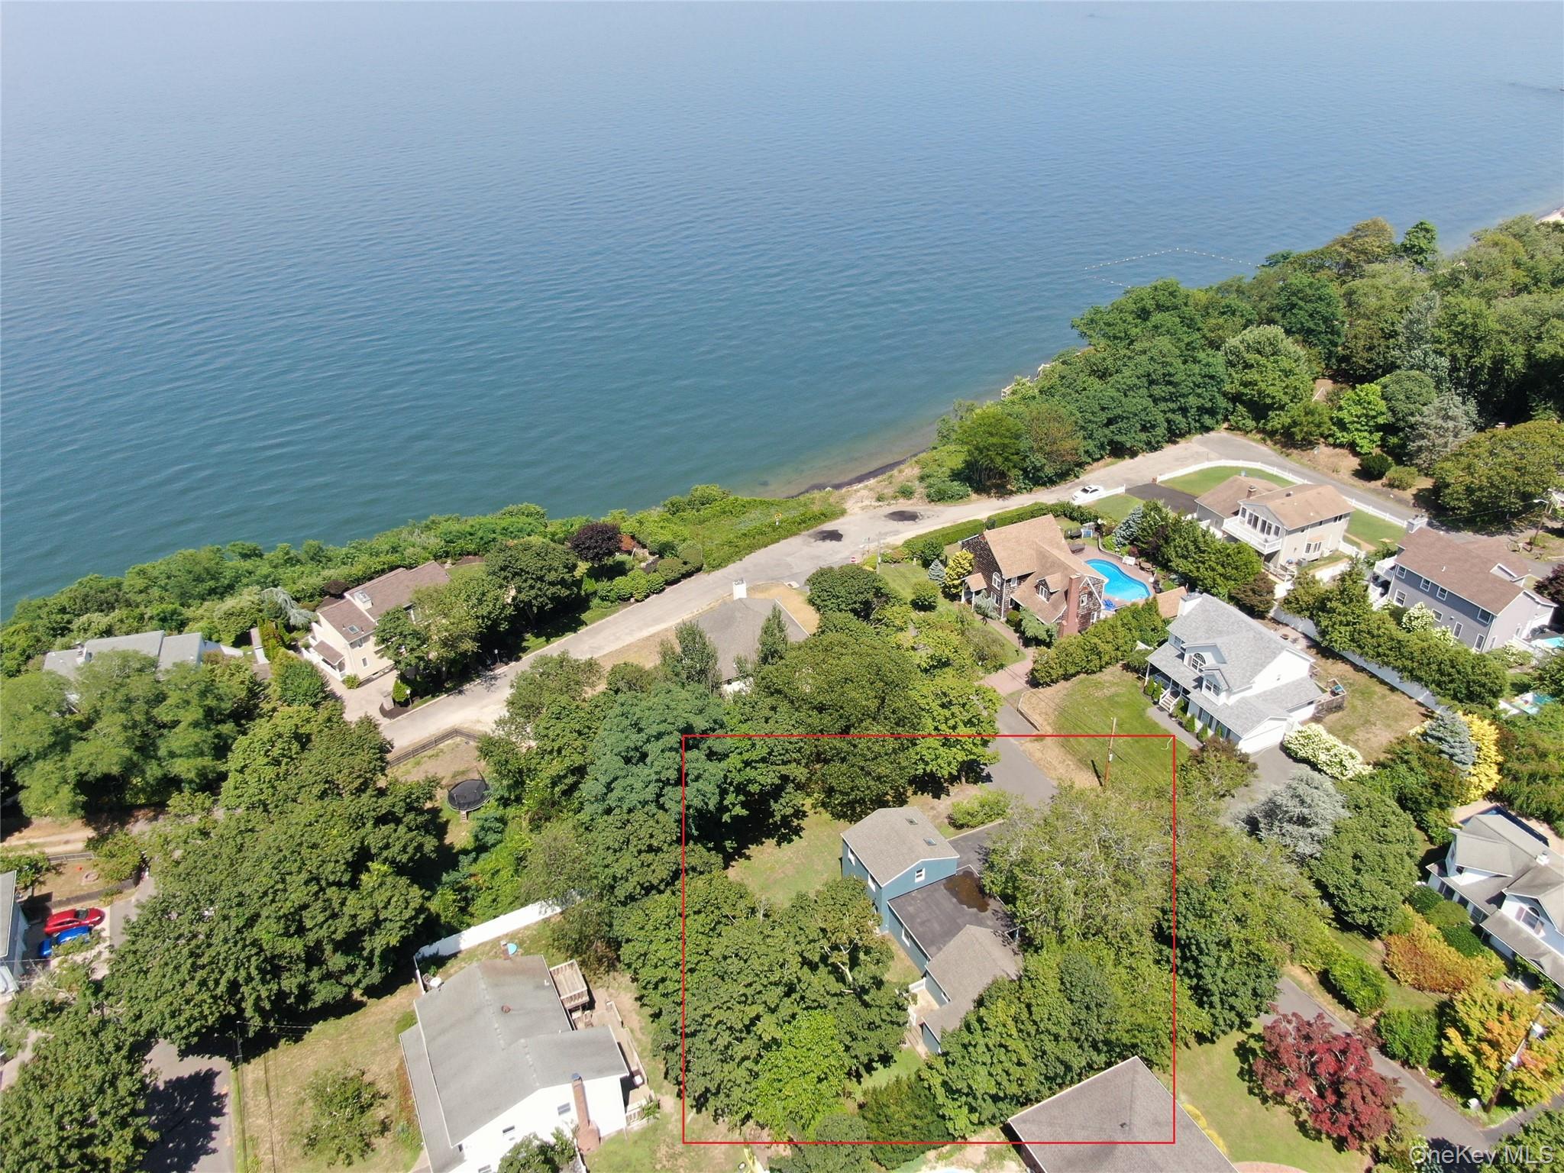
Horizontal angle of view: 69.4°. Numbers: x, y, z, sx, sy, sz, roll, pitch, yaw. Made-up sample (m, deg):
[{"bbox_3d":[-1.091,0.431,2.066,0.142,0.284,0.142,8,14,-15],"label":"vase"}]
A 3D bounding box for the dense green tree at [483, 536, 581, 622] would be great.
[{"bbox_3d":[-29.220,0.030,133.050,10.950,11.160,10.950,-1,32,1],"label":"dense green tree"}]

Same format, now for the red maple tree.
[{"bbox_3d":[37.460,34.410,78.270,9.370,7.870,9.370,-1,32,1],"label":"red maple tree"}]

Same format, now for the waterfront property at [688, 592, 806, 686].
[{"bbox_3d":[-3.770,6.010,127.510,13.150,5.900,12.640,-14,34,-20],"label":"waterfront property"}]

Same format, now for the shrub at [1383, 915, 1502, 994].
[{"bbox_3d":[52.470,29.770,90.570,7.500,2.300,4.600,27,41,37],"label":"shrub"}]

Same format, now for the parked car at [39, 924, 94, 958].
[{"bbox_3d":[-59.636,29.497,94.250,4.300,1.550,1.800,-16,34,-23],"label":"parked car"}]

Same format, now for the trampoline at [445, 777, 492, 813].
[{"bbox_3d":[-30.325,20.335,109.290,4.400,1.000,4.400,-1,31,0],"label":"trampoline"}]

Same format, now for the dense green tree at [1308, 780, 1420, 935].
[{"bbox_3d":[48.060,22.450,92.420,7.300,9.500,9.800,6,31,12],"label":"dense green tree"}]

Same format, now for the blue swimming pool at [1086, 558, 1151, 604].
[{"bbox_3d":[42.390,-0.850,142.920,6.000,0.500,10.800,-3,30,-3],"label":"blue swimming pool"}]

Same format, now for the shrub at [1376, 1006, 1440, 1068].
[{"bbox_3d":[45.490,32.400,81.700,3.800,3.200,4.200,25,39,38],"label":"shrub"}]

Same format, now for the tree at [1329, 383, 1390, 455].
[{"bbox_3d":[84.122,-24.417,164.751,8.300,10.600,8.300,-1,31,0],"label":"tree"}]

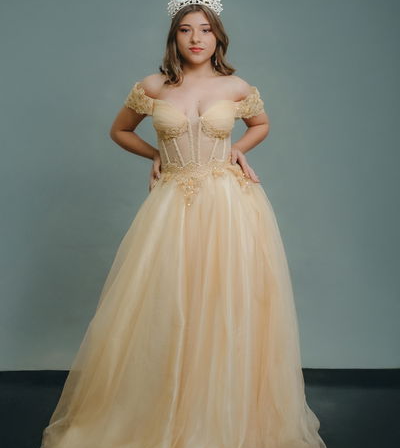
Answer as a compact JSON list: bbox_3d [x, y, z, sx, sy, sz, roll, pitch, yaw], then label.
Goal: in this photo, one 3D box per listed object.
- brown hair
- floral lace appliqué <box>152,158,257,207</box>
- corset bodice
[{"bbox_3d":[-0.008,-0.607,2.980,0.260,0.275,0.220,0,-1,0],"label":"brown hair"},{"bbox_3d":[0.015,-0.138,2.930,0.330,0.160,0.180,0,-1,0],"label":"floral lace appliqué"},{"bbox_3d":[-0.019,-0.336,2.980,0.470,0.300,0.250,0,-1,0],"label":"corset bodice"}]

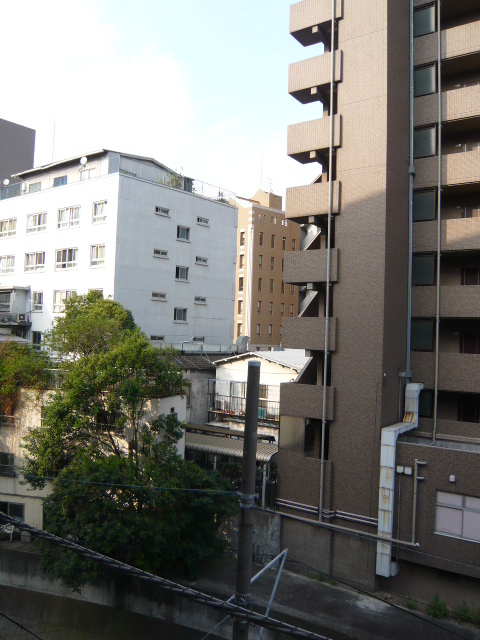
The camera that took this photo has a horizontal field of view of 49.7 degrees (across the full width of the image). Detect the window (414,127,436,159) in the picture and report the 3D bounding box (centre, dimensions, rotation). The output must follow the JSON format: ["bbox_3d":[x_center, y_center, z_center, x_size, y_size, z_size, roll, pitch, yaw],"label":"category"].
[{"bbox_3d":[8.130,-7.809,22.839,0.960,1.325,0.120,0,-3,33],"label":"window"}]

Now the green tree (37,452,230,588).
[{"bbox_3d":[-4.358,8.401,21.800,7.500,5.500,5.000,0,-3,33],"label":"green tree"}]

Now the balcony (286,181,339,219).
[{"bbox_3d":[3.415,-5.076,22.640,2.552,1.356,1.200,0,-3,33],"label":"balcony"}]

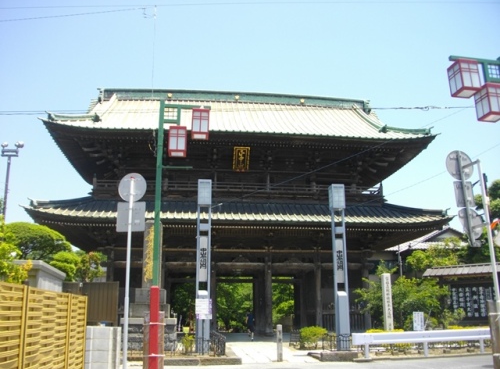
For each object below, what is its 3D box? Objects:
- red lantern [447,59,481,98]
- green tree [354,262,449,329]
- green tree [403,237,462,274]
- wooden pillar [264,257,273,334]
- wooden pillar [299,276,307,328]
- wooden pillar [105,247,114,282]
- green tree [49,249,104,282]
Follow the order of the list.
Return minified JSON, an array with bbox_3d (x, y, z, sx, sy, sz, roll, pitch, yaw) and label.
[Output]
[{"bbox_3d":[4.011,-1.963,8.638,0.370,0.576,0.370,2,-15,-9],"label":"red lantern"},{"bbox_3d":[6.689,5.022,20.394,3.800,3.308,3.200,2,-15,-6],"label":"green tree"},{"bbox_3d":[10.556,5.728,26.413,3.000,5.419,2.700,2,-15,-6],"label":"green tree"},{"bbox_3d":[1.187,6.957,29.194,0.440,4.914,0.440,2,-15,-6],"label":"wooden pillar"},{"bbox_3d":[3.762,8.083,32.844,0.430,4.601,0.430,2,-15,-6],"label":"wooden pillar"},{"bbox_3d":[-8.616,6.550,28.149,0.440,5.168,0.440,2,-15,-6],"label":"wooden pillar"},{"bbox_3d":[-8.816,5.594,23.345,2.700,4.610,2.400,2,-15,-6],"label":"green tree"}]

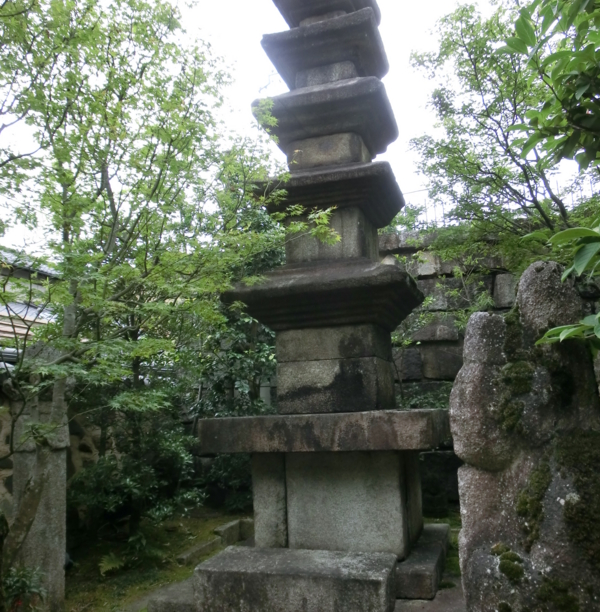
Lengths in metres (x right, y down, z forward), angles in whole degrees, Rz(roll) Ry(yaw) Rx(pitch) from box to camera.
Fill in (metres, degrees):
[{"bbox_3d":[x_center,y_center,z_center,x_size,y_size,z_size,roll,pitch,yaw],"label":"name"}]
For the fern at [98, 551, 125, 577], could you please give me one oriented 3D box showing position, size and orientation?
[{"bbox_3d":[-1.517,2.080,4.650,0.210,0.150,0.200,-3,-9,0],"label":"fern"}]

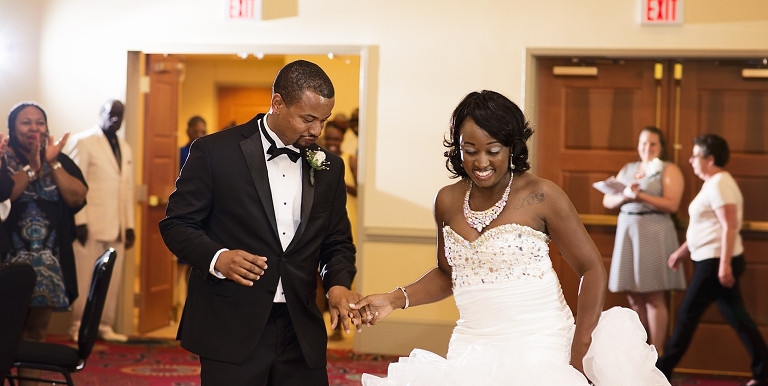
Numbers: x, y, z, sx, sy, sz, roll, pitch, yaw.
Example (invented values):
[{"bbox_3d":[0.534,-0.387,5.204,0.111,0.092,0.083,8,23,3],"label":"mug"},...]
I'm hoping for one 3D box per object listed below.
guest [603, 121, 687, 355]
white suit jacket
[{"bbox_3d":[1.730,0.394,11.950,0.500,1.650,0.420,3,2,36],"label":"guest"},{"bbox_3d":[-2.079,-0.069,13.250,0.520,0.840,0.320,0,2,-37],"label":"white suit jacket"}]

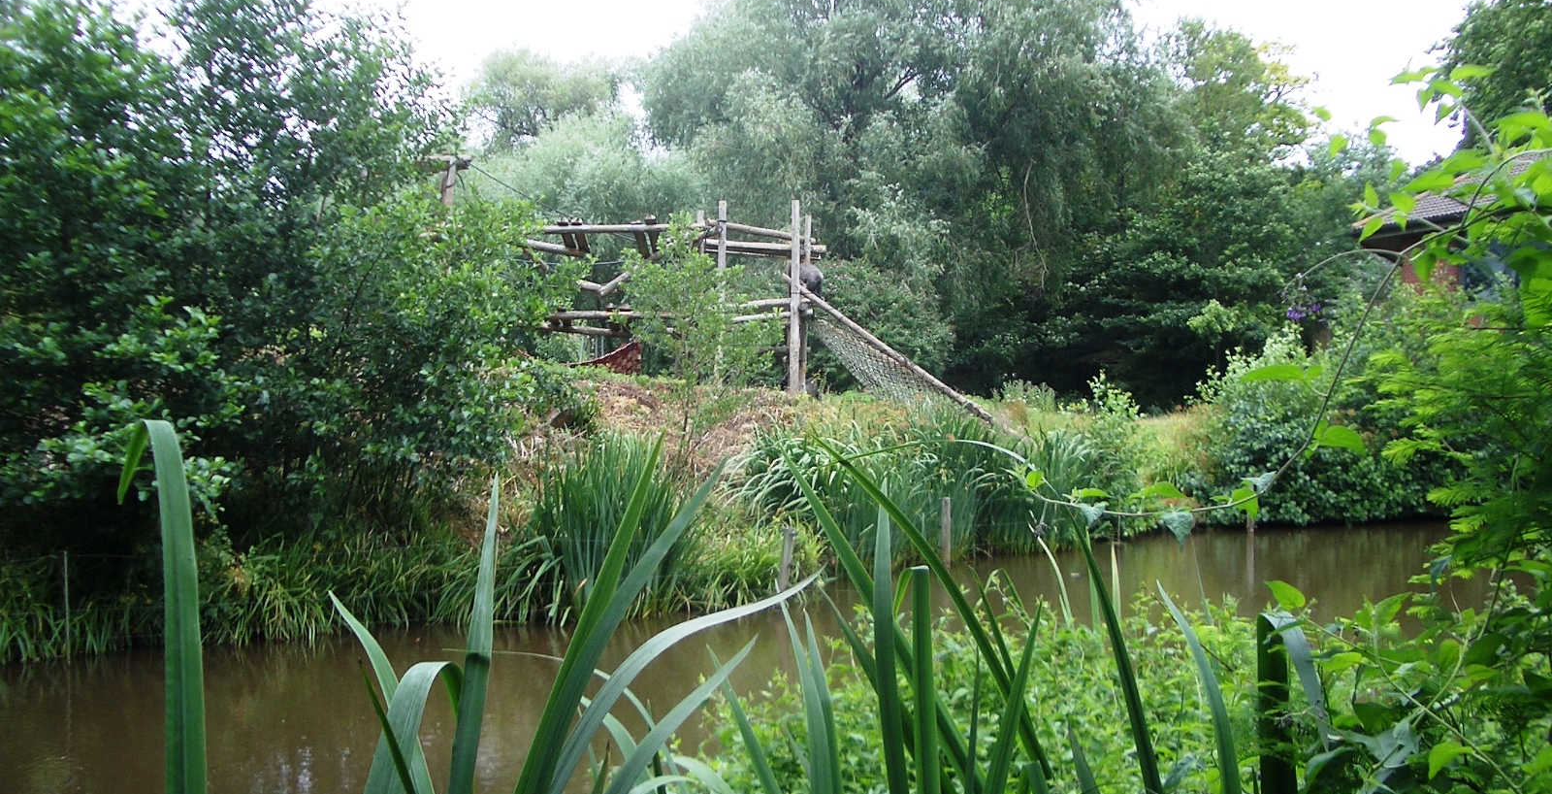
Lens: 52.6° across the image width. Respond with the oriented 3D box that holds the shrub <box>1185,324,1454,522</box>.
[{"bbox_3d":[6.797,0.342,19.700,3.350,2.500,2.700,0,1,0],"label":"shrub"}]

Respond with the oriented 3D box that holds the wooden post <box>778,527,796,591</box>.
[{"bbox_3d":[0.085,1.277,12.200,0.080,0.560,0.080,6,1,0],"label":"wooden post"}]

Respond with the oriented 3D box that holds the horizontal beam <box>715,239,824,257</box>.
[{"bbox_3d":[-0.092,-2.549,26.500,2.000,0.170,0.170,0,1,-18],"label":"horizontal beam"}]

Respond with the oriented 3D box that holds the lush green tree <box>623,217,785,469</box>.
[{"bbox_3d":[-0.776,-0.595,16.200,1.650,2.600,1.500,0,1,0],"label":"lush green tree"}]

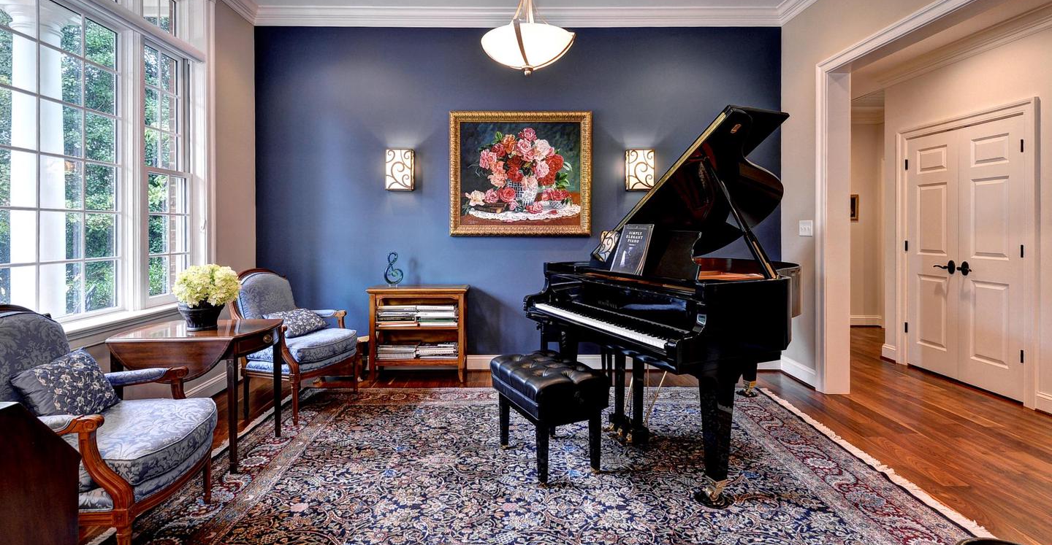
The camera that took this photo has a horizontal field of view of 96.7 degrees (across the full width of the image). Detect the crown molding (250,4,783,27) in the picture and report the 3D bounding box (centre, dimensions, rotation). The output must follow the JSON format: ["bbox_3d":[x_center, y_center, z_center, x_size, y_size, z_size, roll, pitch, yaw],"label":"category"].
[{"bbox_3d":[-0.066,-2.205,4.025,4.579,0.144,0.080,0,3,-1],"label":"crown molding"}]

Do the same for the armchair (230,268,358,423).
[{"bbox_3d":[-1.632,0.449,3.299,0.720,0.950,0.660,1,3,17],"label":"armchair"}]

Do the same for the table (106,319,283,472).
[{"bbox_3d":[-1.740,0.653,2.525,0.660,0.690,0.500,0,3,0],"label":"table"}]

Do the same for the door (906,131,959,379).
[{"bbox_3d":[3.419,-0.157,3.940,0.045,2.020,0.465,0,3,-2],"label":"door"}]

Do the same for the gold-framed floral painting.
[{"bbox_3d":[-0.047,-0.849,4.040,1.221,1.073,0.050,0,3,-1],"label":"gold-framed floral painting"}]

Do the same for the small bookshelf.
[{"bbox_3d":[-0.877,0.498,3.911,0.819,0.735,0.309,0,3,-1],"label":"small bookshelf"}]

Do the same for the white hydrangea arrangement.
[{"bbox_3d":[-1.739,0.072,2.550,0.320,0.240,0.310,0,3,-1],"label":"white hydrangea arrangement"}]

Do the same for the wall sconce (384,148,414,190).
[{"bbox_3d":[-1.084,-0.876,4.015,0.226,0.355,0.100,0,3,-1],"label":"wall sconce"}]

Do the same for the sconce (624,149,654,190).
[{"bbox_3d":[0.975,-0.873,4.015,0.226,0.355,0.100,0,3,-1],"label":"sconce"}]

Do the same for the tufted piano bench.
[{"bbox_3d":[0.117,0.760,2.505,0.400,0.480,0.580,-1,3,-24],"label":"tufted piano bench"}]

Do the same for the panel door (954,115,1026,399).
[{"bbox_3d":[3.438,-0.112,3.465,0.045,2.020,0.465,0,3,-2],"label":"panel door"}]

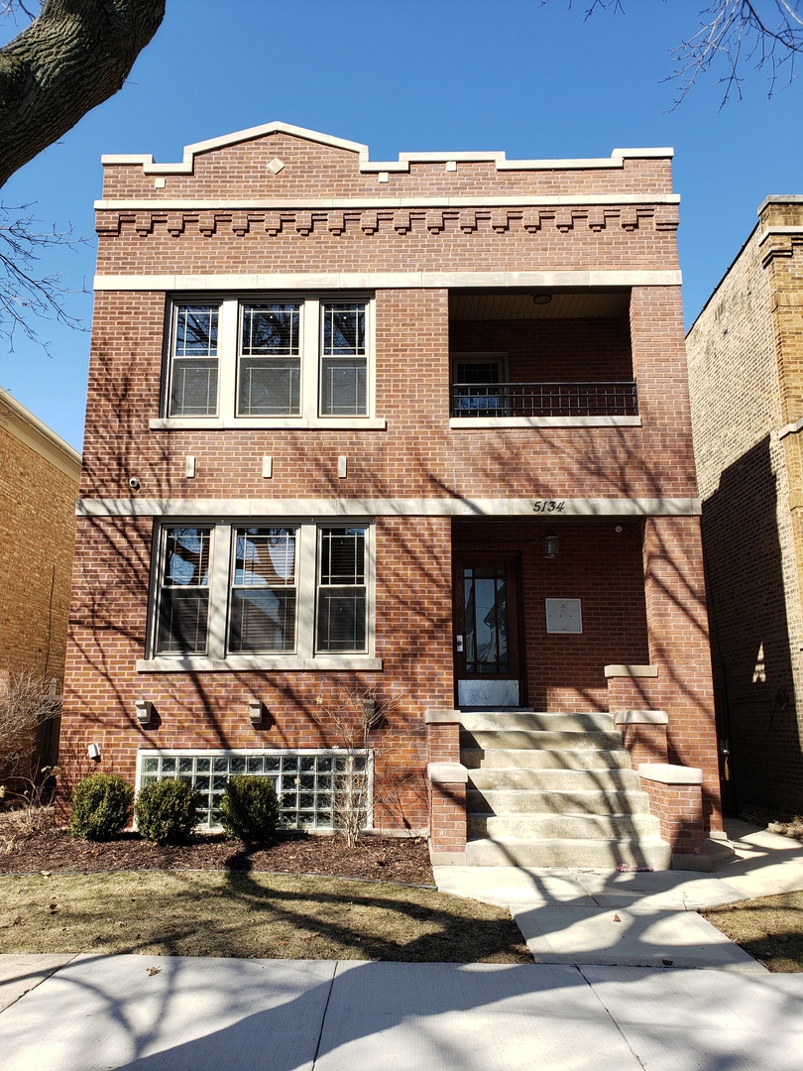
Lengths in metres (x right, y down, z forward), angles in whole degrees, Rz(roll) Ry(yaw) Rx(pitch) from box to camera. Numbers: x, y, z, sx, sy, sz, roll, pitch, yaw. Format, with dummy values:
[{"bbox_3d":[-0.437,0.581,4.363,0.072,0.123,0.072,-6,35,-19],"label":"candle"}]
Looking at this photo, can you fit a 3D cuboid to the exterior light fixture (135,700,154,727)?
[{"bbox_3d":[-2.990,2.051,9.345,0.135,0.270,0.190,0,-10,1],"label":"exterior light fixture"}]

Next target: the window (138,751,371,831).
[{"bbox_3d":[-1.690,2.917,9.263,2.710,0.890,0.110,0,-11,1],"label":"window"}]

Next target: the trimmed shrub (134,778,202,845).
[{"bbox_3d":[-2.477,2.931,8.567,0.710,0.690,0.710,0,-10,1],"label":"trimmed shrub"}]

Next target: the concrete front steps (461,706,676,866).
[{"bbox_3d":[1.541,2.574,8.411,1.860,1.290,2.040,0,-11,1],"label":"concrete front steps"}]

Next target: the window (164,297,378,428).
[{"bbox_3d":[-1.676,-2.261,10.255,2.689,1.751,0.160,0,-10,1],"label":"window"}]

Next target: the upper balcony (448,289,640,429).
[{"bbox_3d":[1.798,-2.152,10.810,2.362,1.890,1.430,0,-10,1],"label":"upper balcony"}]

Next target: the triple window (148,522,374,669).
[{"bbox_3d":[-1.677,0.664,9.729,2.740,1.740,0.180,0,-11,1],"label":"triple window"}]

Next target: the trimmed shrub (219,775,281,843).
[{"bbox_3d":[-1.640,2.949,8.696,0.656,0.672,0.660,0,-11,1],"label":"trimmed shrub"}]

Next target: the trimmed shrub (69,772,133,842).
[{"bbox_3d":[-3.265,2.953,8.773,0.685,0.678,0.660,0,-11,1],"label":"trimmed shrub"}]

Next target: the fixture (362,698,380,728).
[{"bbox_3d":[-0.369,2.026,9.251,0.140,0.280,0.180,0,-11,1],"label":"fixture"}]

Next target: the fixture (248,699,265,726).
[{"bbox_3d":[-1.683,2.044,9.331,0.137,0.273,0.190,0,-10,1],"label":"fixture"}]

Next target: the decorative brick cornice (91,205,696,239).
[{"bbox_3d":[-0.196,-4.088,10.457,7.538,0.421,0.130,0,-10,1],"label":"decorative brick cornice"}]

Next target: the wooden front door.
[{"bbox_3d":[1.168,1.281,11.044,0.989,2.089,0.120,0,-10,1],"label":"wooden front door"}]

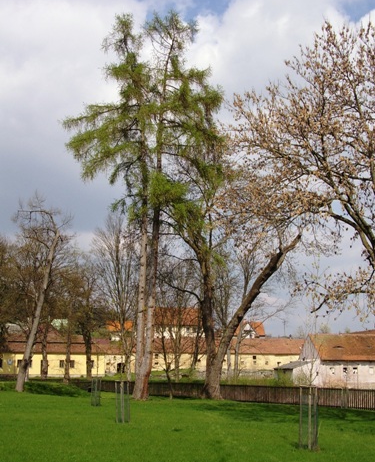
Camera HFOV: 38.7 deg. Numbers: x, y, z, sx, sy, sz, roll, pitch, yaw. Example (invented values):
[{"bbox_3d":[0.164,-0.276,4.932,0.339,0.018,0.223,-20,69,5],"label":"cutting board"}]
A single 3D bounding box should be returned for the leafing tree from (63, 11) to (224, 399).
[{"bbox_3d":[-3.071,-3.027,37.295,11.600,28.300,10.500,1,-15,-5],"label":"leafing tree"}]

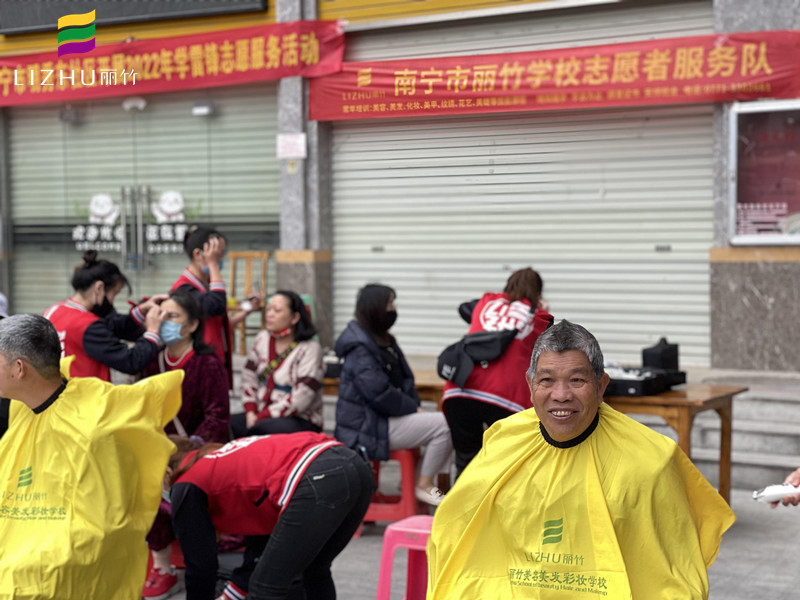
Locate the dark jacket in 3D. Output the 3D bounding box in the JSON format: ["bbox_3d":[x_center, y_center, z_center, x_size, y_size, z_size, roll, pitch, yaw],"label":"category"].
[{"bbox_3d":[-0.123,0.479,7.750,0.410,0.690,0.480,5,3,11],"label":"dark jacket"}]

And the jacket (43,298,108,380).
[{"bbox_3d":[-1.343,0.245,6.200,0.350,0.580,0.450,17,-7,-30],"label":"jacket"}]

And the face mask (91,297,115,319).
[{"bbox_3d":[-1.255,0.030,6.250,0.080,0.115,0.140,25,-6,-18],"label":"face mask"}]

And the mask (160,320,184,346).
[{"bbox_3d":[-1.000,0.147,6.500,0.080,0.115,0.140,18,-11,-43],"label":"mask"}]

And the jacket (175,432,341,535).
[{"bbox_3d":[-0.497,0.642,5.200,0.560,0.340,0.420,-11,-4,35],"label":"jacket"}]

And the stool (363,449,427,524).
[{"bbox_3d":[-0.050,0.981,7.749,0.340,0.460,0.340,0,2,12],"label":"stool"}]

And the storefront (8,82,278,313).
[{"bbox_3d":[-2.435,-0.832,13.653,3.200,2.500,0.250,1,3,32],"label":"storefront"}]

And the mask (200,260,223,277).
[{"bbox_3d":[-1.030,-0.189,8.100,0.080,0.115,0.140,16,6,14],"label":"mask"}]

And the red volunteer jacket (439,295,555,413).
[{"bbox_3d":[0.484,0.251,7.200,0.480,0.570,0.360,1,-23,20],"label":"red volunteer jacket"}]

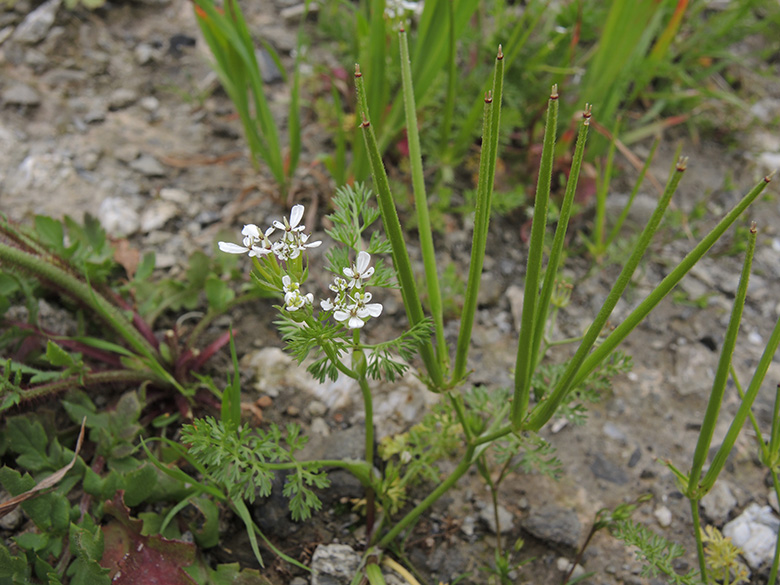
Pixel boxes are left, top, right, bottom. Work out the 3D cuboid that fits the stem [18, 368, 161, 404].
[{"bbox_3d":[-0.151,0.047,0.318,0.067,0.008,0.007,-7,-4,-13],"label":"stem"}]

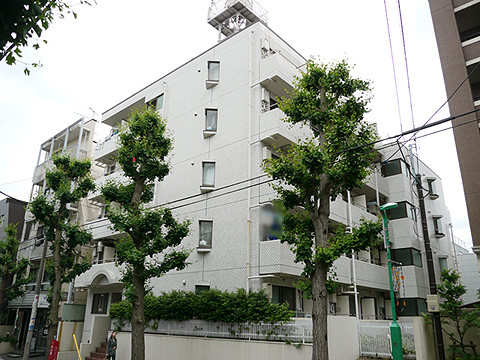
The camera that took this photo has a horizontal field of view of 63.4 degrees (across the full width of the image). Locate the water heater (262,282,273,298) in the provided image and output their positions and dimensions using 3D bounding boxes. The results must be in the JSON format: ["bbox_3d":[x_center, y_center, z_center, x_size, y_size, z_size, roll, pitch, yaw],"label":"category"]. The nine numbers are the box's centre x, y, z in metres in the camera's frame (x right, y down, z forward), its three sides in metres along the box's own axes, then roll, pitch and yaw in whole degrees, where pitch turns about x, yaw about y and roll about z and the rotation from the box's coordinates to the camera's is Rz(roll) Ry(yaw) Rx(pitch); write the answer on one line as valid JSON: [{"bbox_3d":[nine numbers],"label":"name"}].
[{"bbox_3d":[1.063,4.212,14.679,0.220,0.570,0.340,-16,-26,39],"label":"water heater"}]

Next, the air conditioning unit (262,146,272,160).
[{"bbox_3d":[1.147,-1.041,16.139,0.210,0.580,0.340,-16,-26,39],"label":"air conditioning unit"}]

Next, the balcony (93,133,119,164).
[{"bbox_3d":[-8.132,-2.031,25.461,3.200,1.110,0.950,-16,-26,39],"label":"balcony"}]

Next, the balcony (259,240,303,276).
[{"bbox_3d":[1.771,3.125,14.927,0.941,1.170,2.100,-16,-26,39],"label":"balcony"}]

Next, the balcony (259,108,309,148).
[{"bbox_3d":[2.031,-1.963,16.913,0.941,1.180,2.500,-16,-26,39],"label":"balcony"}]

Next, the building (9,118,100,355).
[{"bbox_3d":[-10.368,4.289,28.342,6.400,14.600,8.000,-16,-26,39],"label":"building"}]

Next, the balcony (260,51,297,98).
[{"bbox_3d":[1.962,-4.595,17.699,0.941,1.160,2.100,-16,-26,39],"label":"balcony"}]

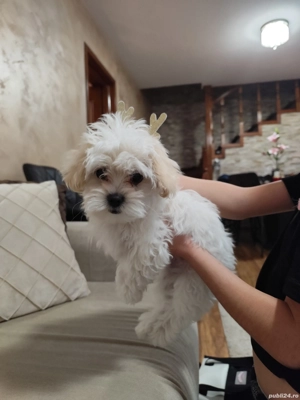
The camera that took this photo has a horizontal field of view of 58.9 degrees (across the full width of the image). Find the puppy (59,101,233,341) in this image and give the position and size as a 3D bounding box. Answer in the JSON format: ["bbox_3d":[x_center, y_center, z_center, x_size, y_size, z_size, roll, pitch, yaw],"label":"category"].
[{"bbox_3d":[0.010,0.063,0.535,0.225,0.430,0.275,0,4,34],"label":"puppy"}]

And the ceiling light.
[{"bbox_3d":[1.398,-1.847,2.974,0.285,0.170,0.285,-1,3,10],"label":"ceiling light"}]

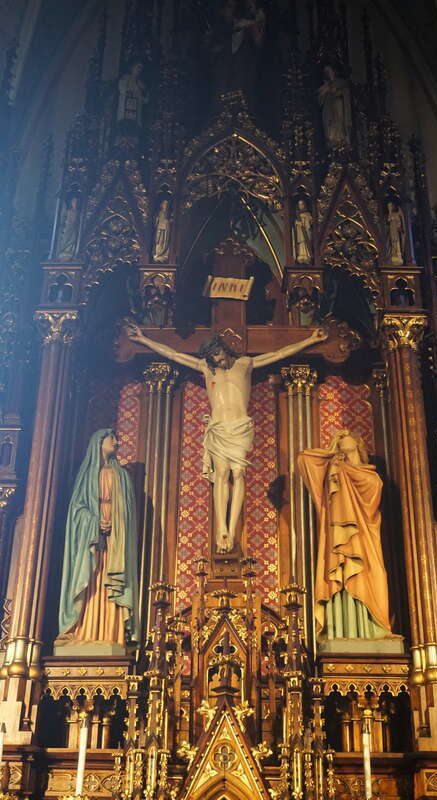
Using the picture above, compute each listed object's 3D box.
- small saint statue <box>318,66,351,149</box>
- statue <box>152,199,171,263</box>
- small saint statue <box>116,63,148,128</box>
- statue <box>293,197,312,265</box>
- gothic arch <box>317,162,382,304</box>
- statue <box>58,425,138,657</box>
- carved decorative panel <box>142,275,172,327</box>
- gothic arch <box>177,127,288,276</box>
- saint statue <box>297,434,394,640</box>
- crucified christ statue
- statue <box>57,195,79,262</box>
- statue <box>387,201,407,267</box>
[{"bbox_3d":[1.116,-2.797,9.749,0.320,1.141,0.280,-5,-30,10],"label":"small saint statue"},{"bbox_3d":[-0.468,-1.381,8.383,0.165,0.704,0.160,3,-30,-4],"label":"statue"},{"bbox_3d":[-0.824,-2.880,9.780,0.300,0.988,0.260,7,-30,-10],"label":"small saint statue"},{"bbox_3d":[0.690,-1.378,8.391,0.175,0.716,0.160,1,-29,0],"label":"statue"},{"bbox_3d":[1.127,-1.455,8.922,0.520,1.450,0.250,1,-30,0],"label":"gothic arch"},{"bbox_3d":[-0.871,1.003,7.490,0.520,1.660,0.420,11,-31,-17],"label":"statue"},{"bbox_3d":[-0.466,-0.729,7.866,0.235,0.480,0.140,1,-29,0],"label":"carved decorative panel"},{"bbox_3d":[0.118,-1.747,9.080,0.920,1.550,0.350,1,-30,0],"label":"gothic arch"},{"bbox_3d":[0.898,0.929,7.237,0.650,1.612,0.460,-3,-30,7],"label":"saint statue"},{"bbox_3d":[0.075,0.257,7.755,1.580,1.850,0.380,1,-30,0],"label":"crucified christ statue"},{"bbox_3d":[-1.232,-1.403,8.390,0.190,0.737,0.165,5,-30,-7],"label":"statue"},{"bbox_3d":[1.546,-1.463,8.896,0.160,0.740,0.150,1,-30,0],"label":"statue"}]

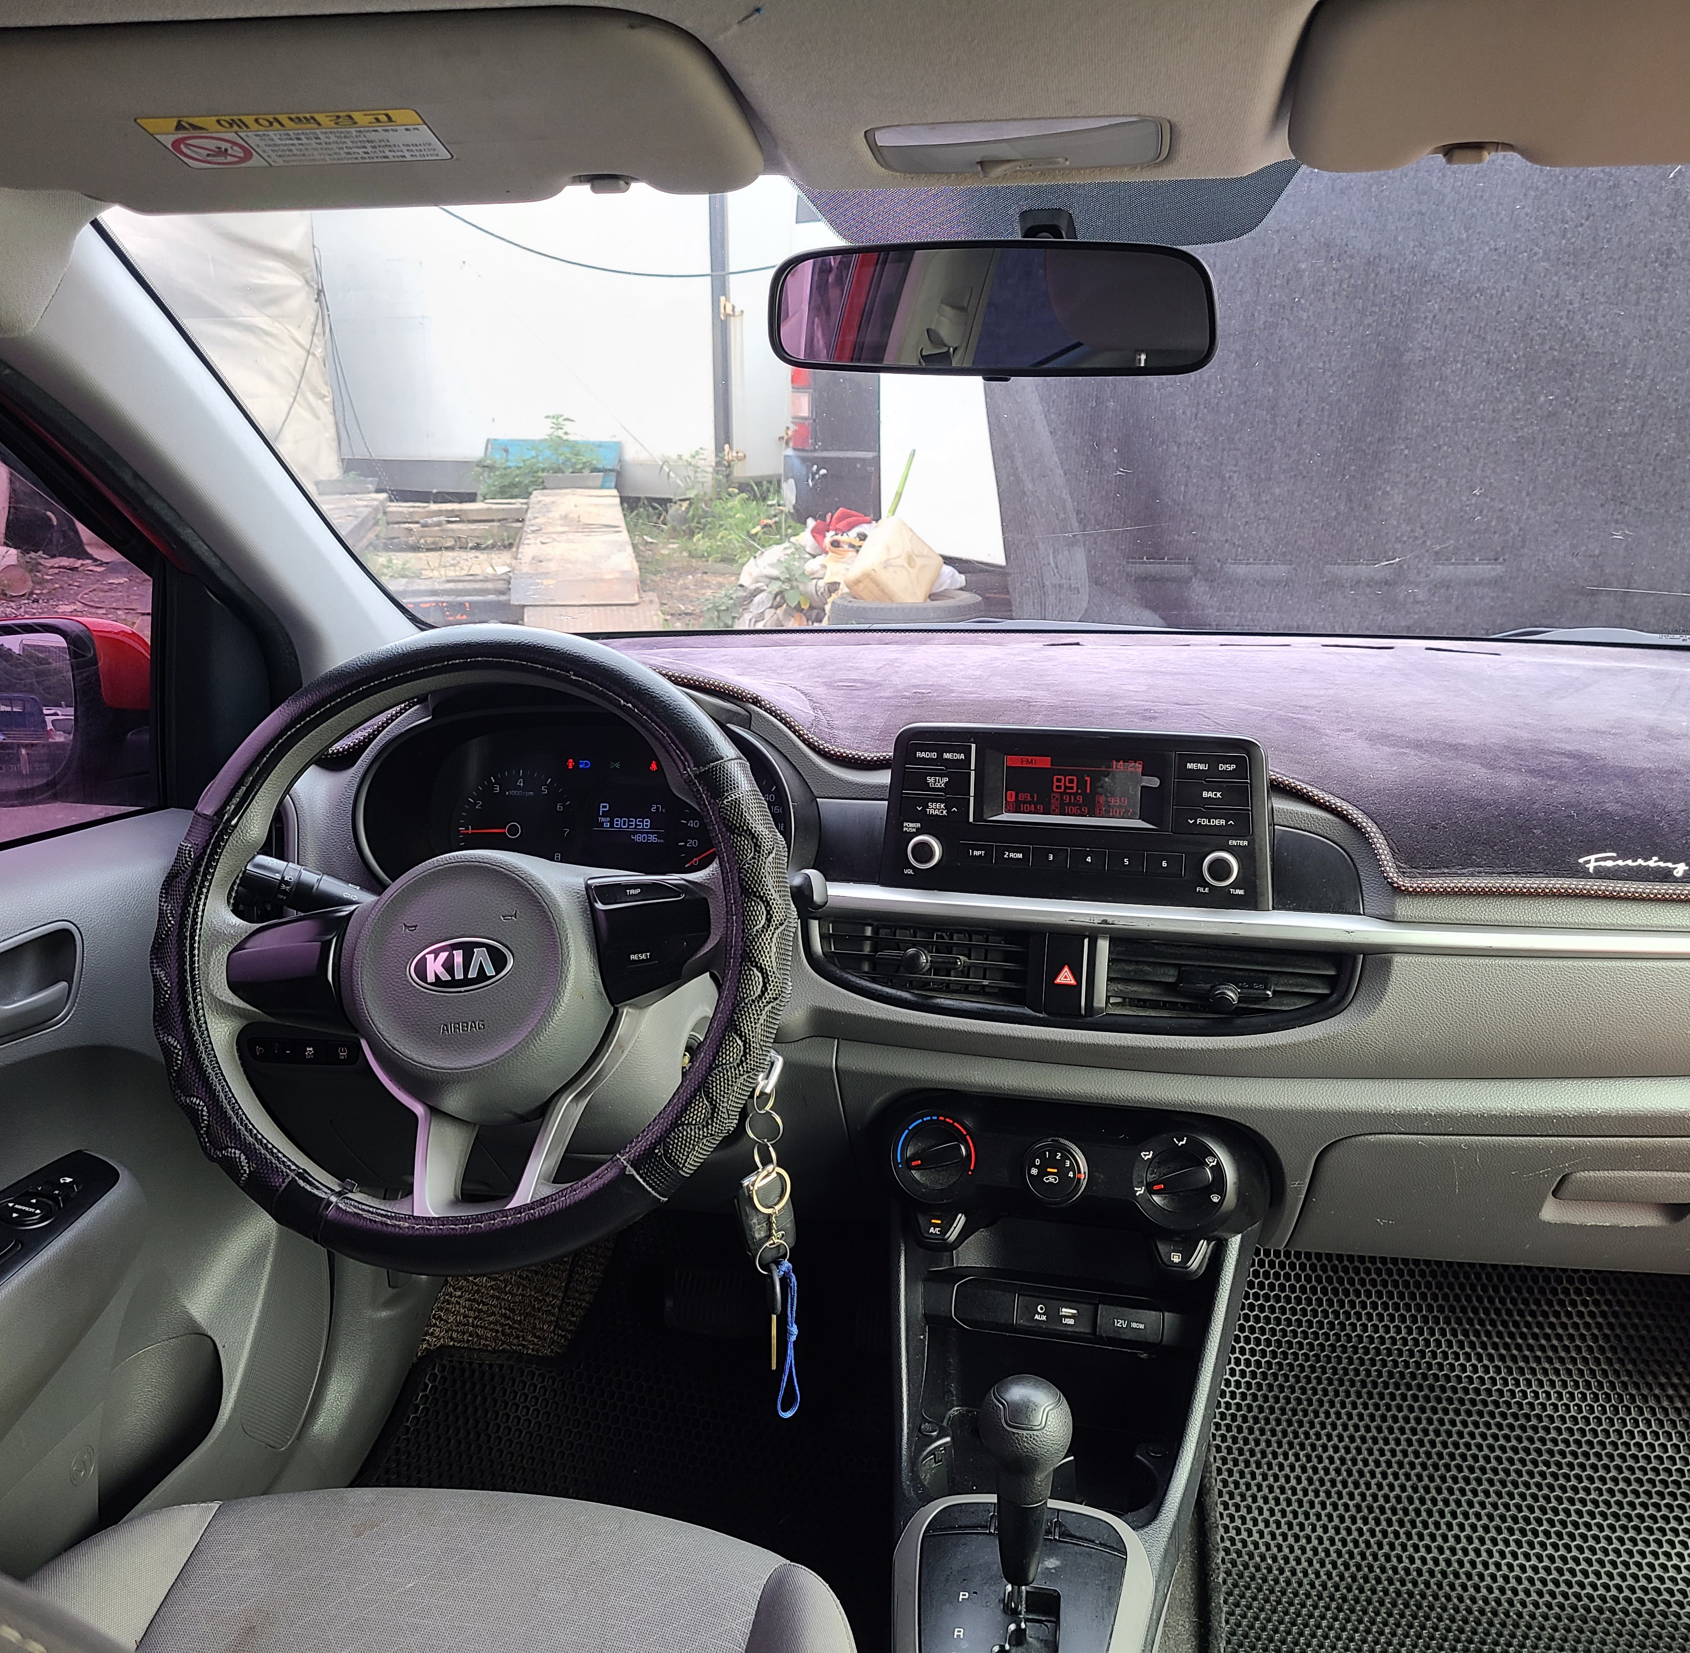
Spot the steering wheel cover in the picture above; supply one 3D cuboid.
[{"bbox_3d":[-0.221,0.065,0.974,0.386,0.386,0.048,1,-14,8],"label":"steering wheel cover"}]

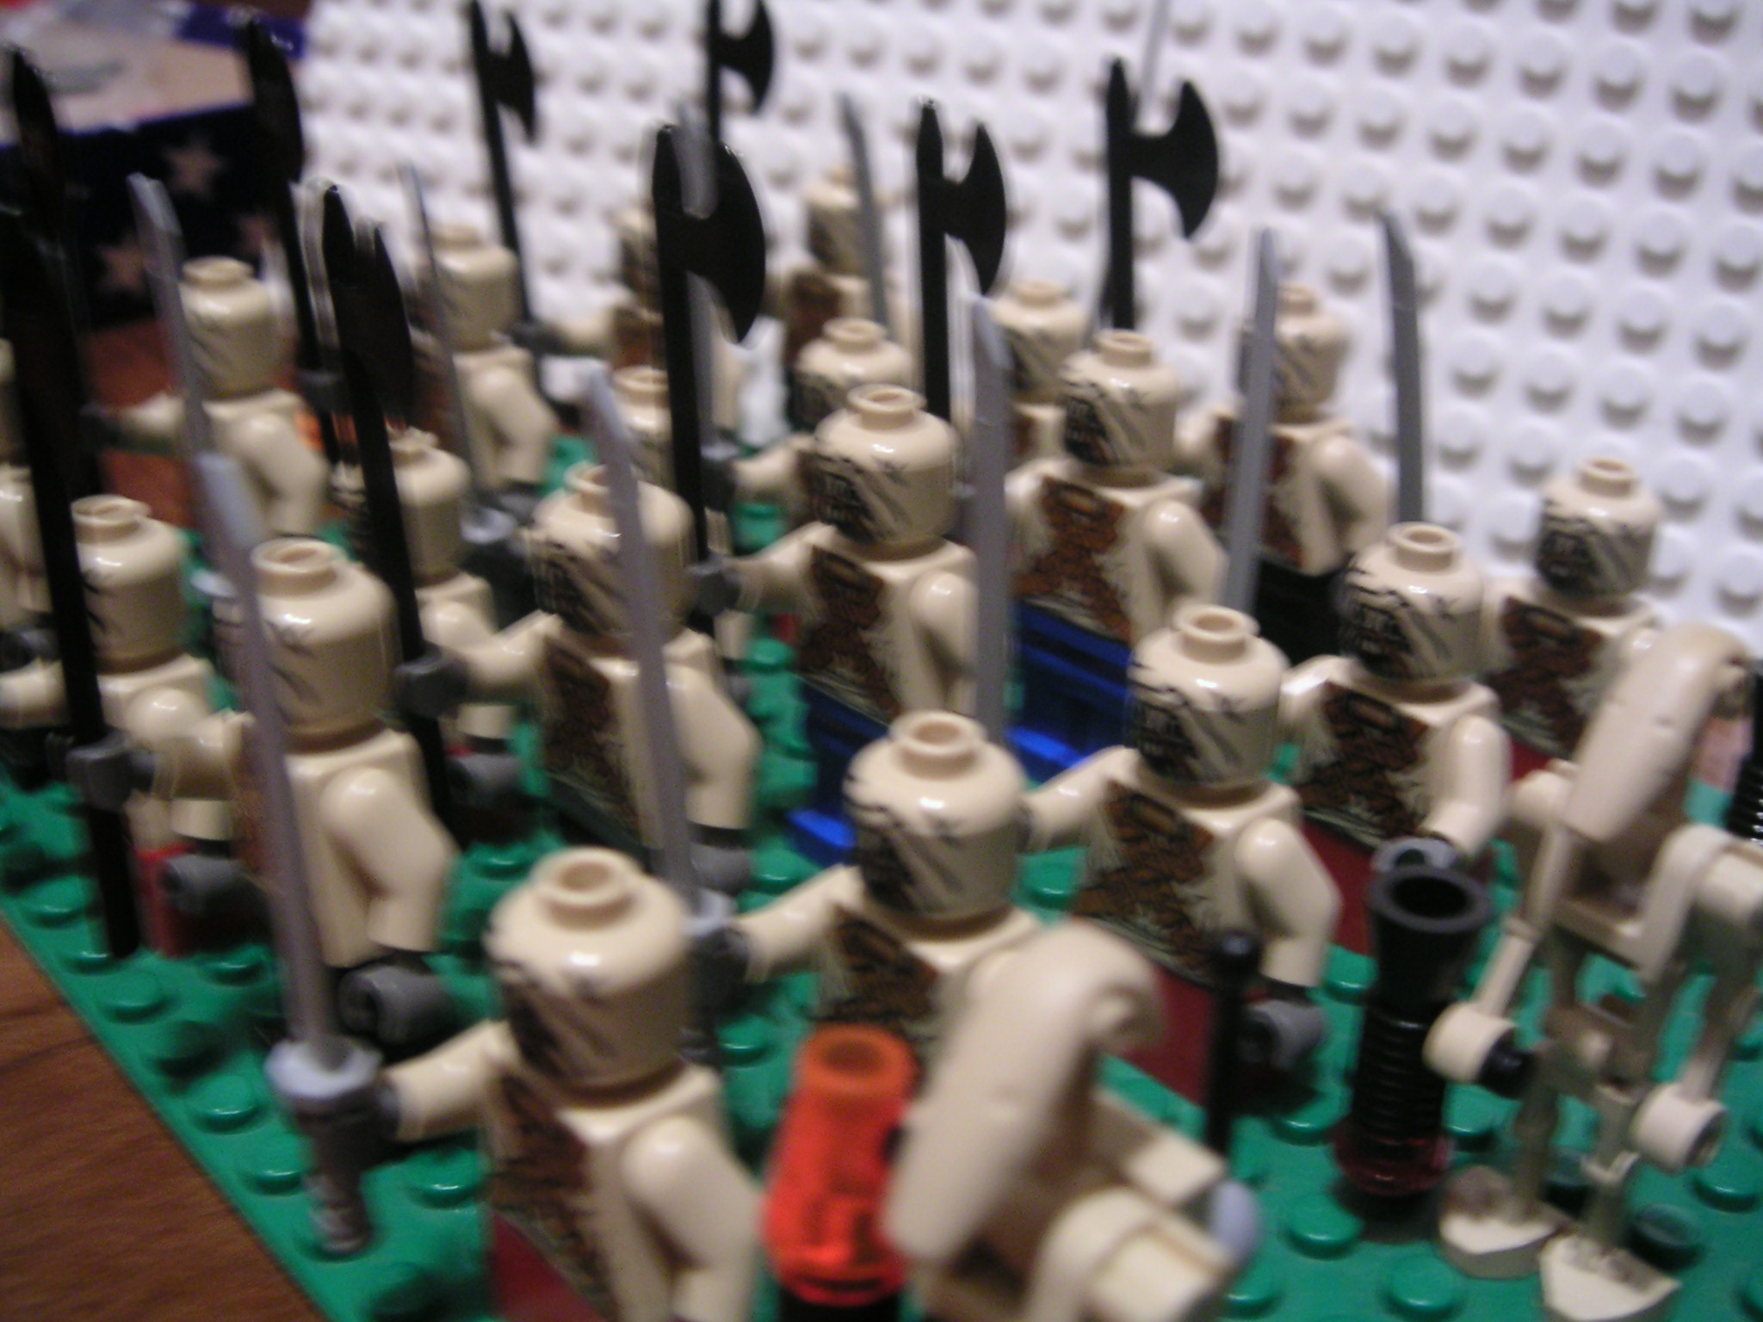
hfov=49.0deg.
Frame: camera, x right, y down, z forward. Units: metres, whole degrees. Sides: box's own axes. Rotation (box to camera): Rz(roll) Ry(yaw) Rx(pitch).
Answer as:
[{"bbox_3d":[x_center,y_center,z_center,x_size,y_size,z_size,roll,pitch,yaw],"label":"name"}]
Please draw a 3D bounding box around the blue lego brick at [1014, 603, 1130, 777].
[{"bbox_3d":[0.018,0.003,0.171,0.010,0.016,0.016,-20,33,-36],"label":"blue lego brick"}]

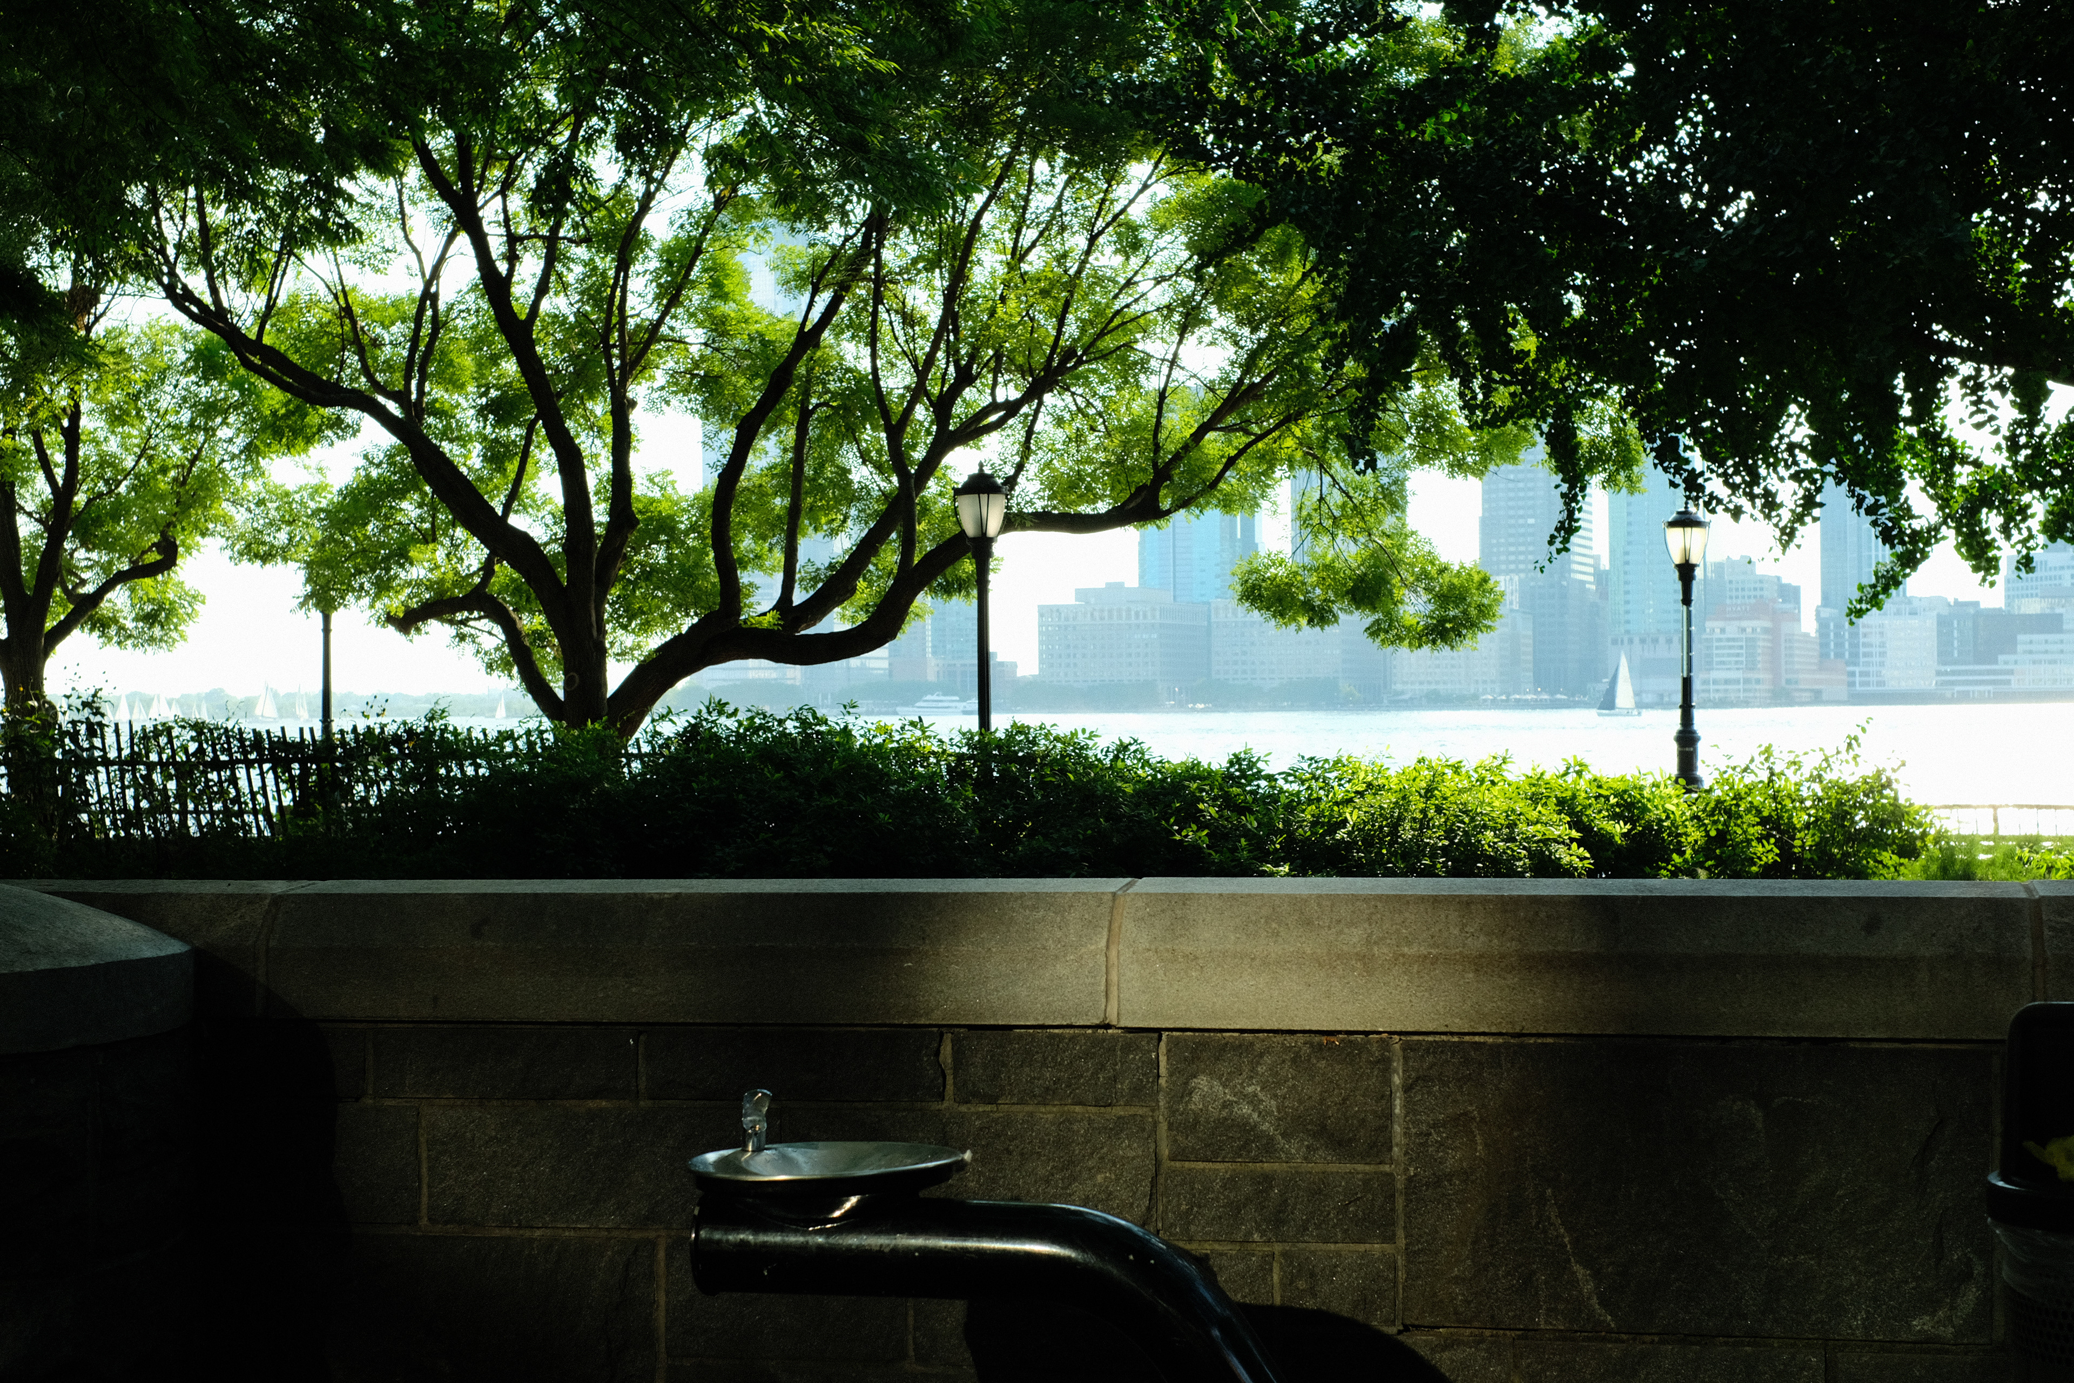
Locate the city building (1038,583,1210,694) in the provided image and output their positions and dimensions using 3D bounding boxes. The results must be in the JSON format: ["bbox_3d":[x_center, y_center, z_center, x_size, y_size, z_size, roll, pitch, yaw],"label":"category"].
[{"bbox_3d":[38.986,-20.954,1385.000,77.231,54.914,48.000,0,0,-2],"label":"city building"}]

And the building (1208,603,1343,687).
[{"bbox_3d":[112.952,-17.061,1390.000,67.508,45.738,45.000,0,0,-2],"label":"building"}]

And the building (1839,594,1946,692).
[{"bbox_3d":[402.923,-22.200,1440.000,44.139,45.905,45.000,0,0,-2],"label":"building"}]

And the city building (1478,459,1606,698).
[{"bbox_3d":[232.843,-53.715,1410.000,54.399,122.147,48.000,0,0,-2],"label":"city building"}]

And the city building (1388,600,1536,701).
[{"bbox_3d":[193.029,-17.638,1390.000,64.348,47.640,40.000,0,0,-2],"label":"city building"}]

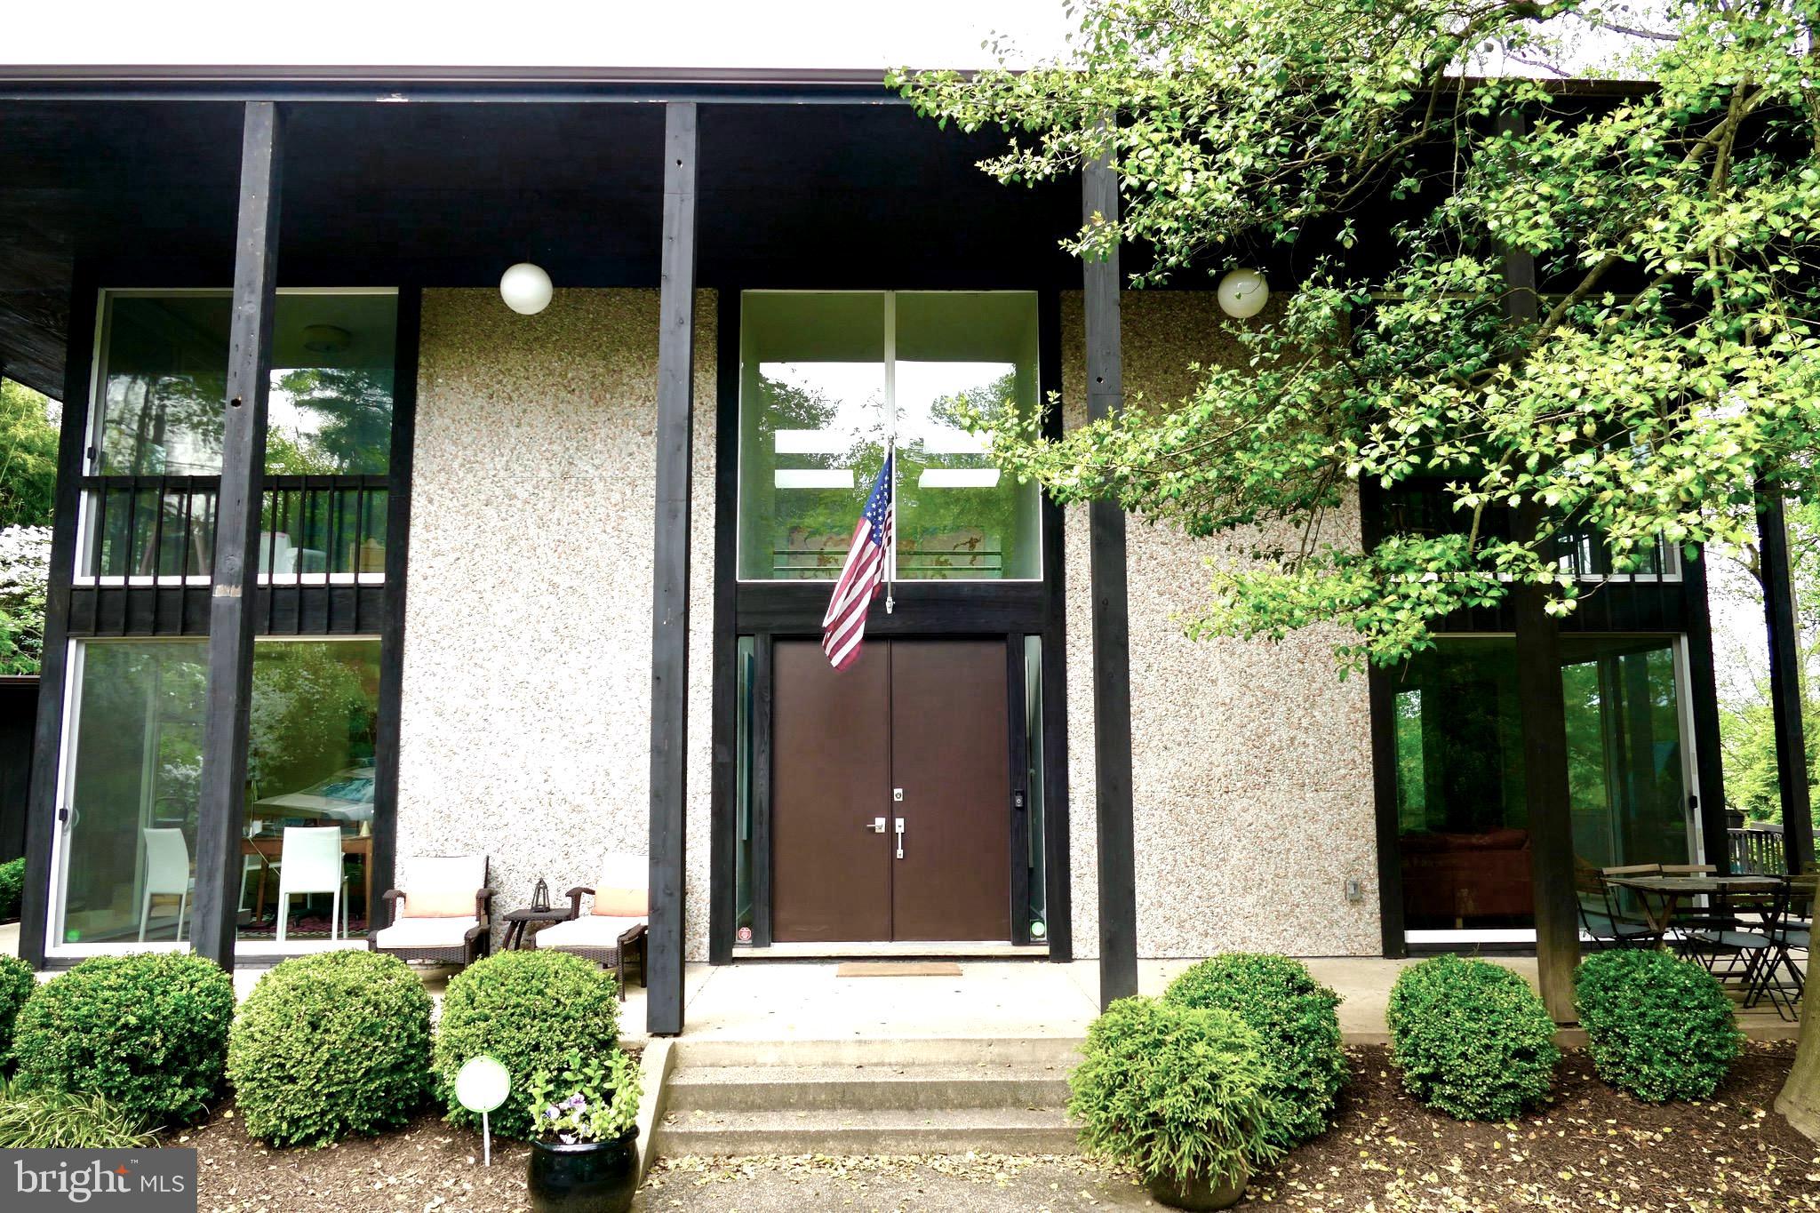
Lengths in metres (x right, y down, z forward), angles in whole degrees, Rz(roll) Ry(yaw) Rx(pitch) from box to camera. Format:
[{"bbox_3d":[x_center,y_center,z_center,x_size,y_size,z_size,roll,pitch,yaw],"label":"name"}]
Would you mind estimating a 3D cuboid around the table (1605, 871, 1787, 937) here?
[{"bbox_3d":[5.367,2.184,8.361,1.120,0.710,0.780,0,-7,-1],"label":"table"}]

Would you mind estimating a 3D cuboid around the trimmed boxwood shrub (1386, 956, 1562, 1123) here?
[{"bbox_3d":[2.823,2.094,6.299,0.800,0.750,0.800,0,-7,-1],"label":"trimmed boxwood shrub"}]

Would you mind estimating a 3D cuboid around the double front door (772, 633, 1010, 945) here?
[{"bbox_3d":[-0.145,1.440,9.997,1.860,2.360,0.080,0,-7,-1],"label":"double front door"}]

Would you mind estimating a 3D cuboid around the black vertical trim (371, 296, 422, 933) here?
[{"bbox_3d":[-4.077,0.069,10.065,0.190,5.420,0.190,0,-7,-1],"label":"black vertical trim"}]

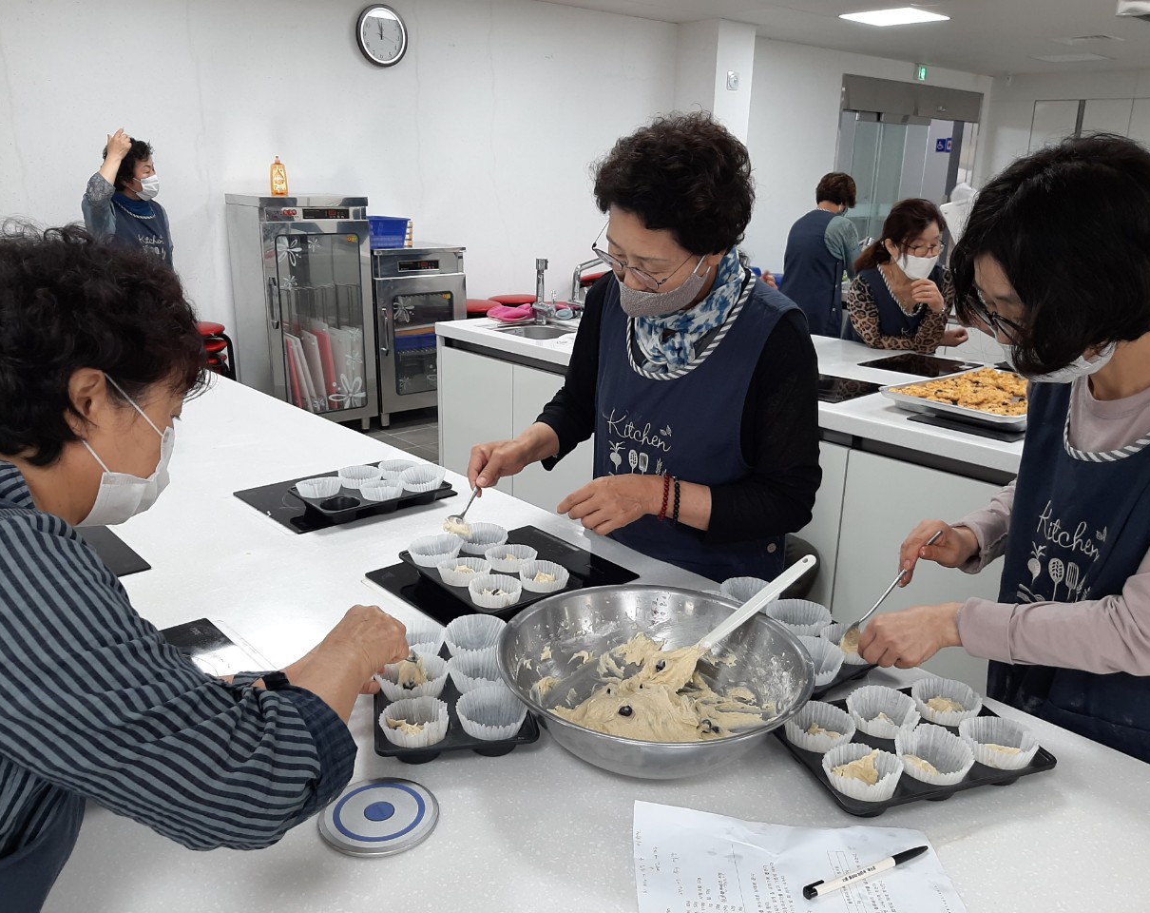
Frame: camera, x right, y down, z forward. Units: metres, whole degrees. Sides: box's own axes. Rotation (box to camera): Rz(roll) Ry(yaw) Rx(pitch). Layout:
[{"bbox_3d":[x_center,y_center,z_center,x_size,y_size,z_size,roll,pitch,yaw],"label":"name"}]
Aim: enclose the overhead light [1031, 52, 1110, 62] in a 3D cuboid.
[{"bbox_3d":[5.034,-4.061,9.280,0.600,0.040,0.600,-14,22,-40],"label":"overhead light"}]

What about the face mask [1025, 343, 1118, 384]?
[{"bbox_3d":[0.519,-0.123,1.010,0.140,0.120,0.110,19,68,45],"label":"face mask"}]

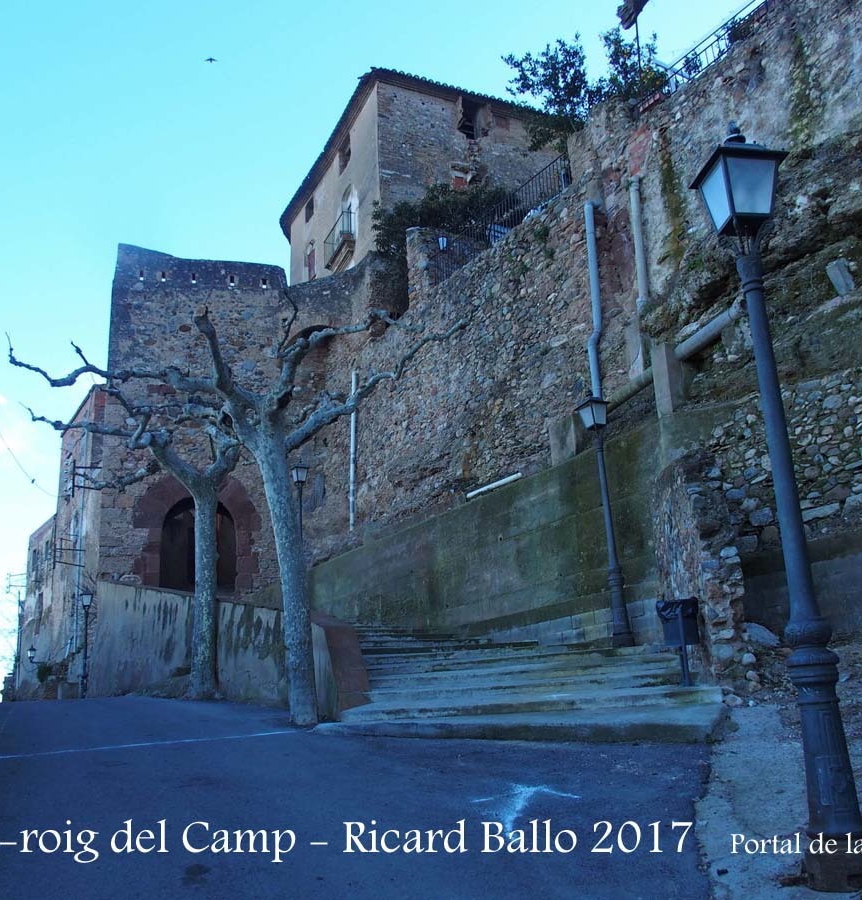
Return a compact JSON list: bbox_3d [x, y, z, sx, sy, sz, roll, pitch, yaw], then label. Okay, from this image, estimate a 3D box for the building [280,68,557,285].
[{"bbox_3d":[-0.517,-8.718,45.511,9.800,11.300,13.529,5,-17,-24],"label":"building"}]

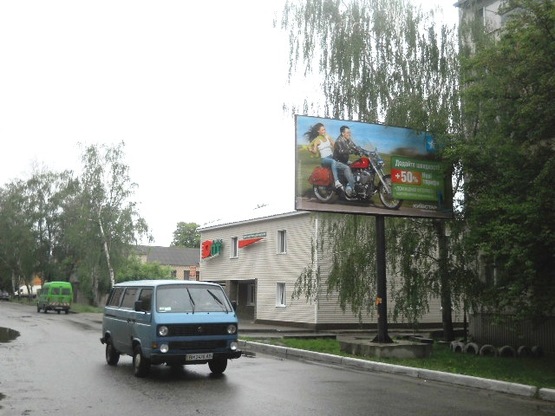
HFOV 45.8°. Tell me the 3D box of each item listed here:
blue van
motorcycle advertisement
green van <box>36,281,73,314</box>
[{"bbox_3d":[-2.438,2.531,14.317,1.850,1.950,4.570,4,-8,-26],"label":"blue van"},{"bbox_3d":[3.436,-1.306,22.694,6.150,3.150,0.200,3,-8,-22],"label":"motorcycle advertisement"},{"bbox_3d":[-18.406,7.397,54.300,1.900,2.500,5.200,4,-8,-29],"label":"green van"}]

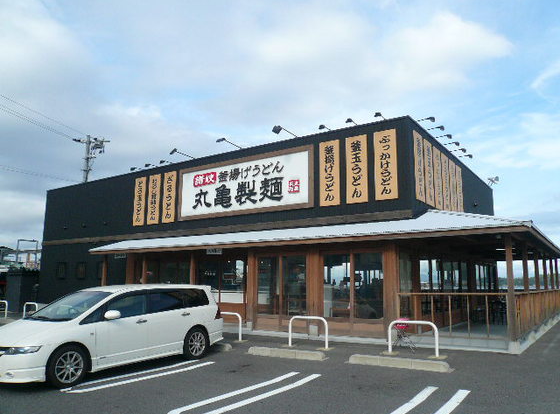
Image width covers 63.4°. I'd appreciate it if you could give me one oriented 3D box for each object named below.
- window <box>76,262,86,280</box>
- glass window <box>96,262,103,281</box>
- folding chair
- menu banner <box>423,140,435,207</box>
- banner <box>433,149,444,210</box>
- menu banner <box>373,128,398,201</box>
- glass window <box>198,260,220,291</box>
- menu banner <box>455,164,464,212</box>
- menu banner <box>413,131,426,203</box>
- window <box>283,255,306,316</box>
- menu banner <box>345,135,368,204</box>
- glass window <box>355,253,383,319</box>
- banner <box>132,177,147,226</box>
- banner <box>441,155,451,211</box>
[{"bbox_3d":[-9.401,3.046,21.454,0.760,0.820,0.100,-6,-11,35],"label":"window"},{"bbox_3d":[-8.050,2.896,20.520,0.760,0.820,0.100,-6,-11,35],"label":"glass window"},{"bbox_3d":[2.849,2.937,10.411,0.420,0.710,0.420,-6,-12,34],"label":"folding chair"},{"bbox_3d":[4.758,-1.073,14.325,0.060,2.099,0.740,-6,-12,34],"label":"menu banner"},{"bbox_3d":[5.298,-0.922,15.009,0.080,2.060,0.740,-6,-11,34],"label":"banner"},{"bbox_3d":[3.084,-1.233,13.254,0.690,2.060,0.080,-6,-11,35],"label":"menu banner"},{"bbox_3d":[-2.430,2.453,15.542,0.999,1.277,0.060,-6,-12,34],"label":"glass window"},{"bbox_3d":[6.927,-0.538,17.304,0.080,2.060,0.740,-6,-11,34],"label":"menu banner"},{"bbox_3d":[4.220,-1.205,13.568,0.060,2.099,0.740,-6,-12,34],"label":"menu banner"},{"bbox_3d":[0.417,2.289,13.178,0.802,1.719,0.060,-6,-12,34],"label":"window"},{"bbox_3d":[2.338,-1.146,13.769,0.710,2.070,0.080,-6,-11,35],"label":"menu banner"},{"bbox_3d":[2.316,2.058,11.809,0.762,1.669,0.060,-6,-12,34],"label":"glass window"},{"bbox_3d":[-6.103,-0.210,19.689,0.696,2.099,0.060,-6,-12,34],"label":"banner"},{"bbox_3d":[5.837,-0.795,15.769,0.080,2.060,0.740,-6,-11,34],"label":"banner"}]

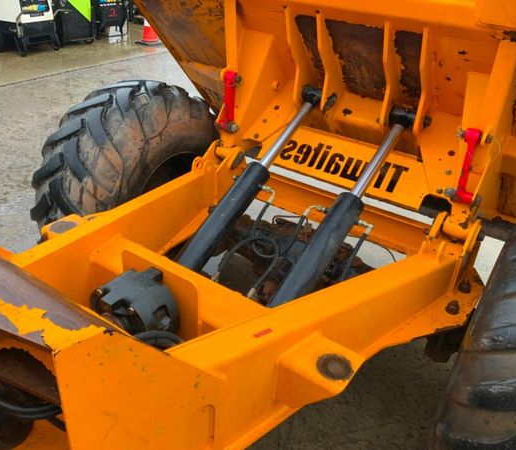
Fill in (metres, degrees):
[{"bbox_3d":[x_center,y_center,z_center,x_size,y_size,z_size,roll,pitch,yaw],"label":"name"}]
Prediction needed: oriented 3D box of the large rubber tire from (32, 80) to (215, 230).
[{"bbox_3d":[-0.563,-0.144,2.514,0.415,1.080,1.080,21,33,26],"label":"large rubber tire"}]

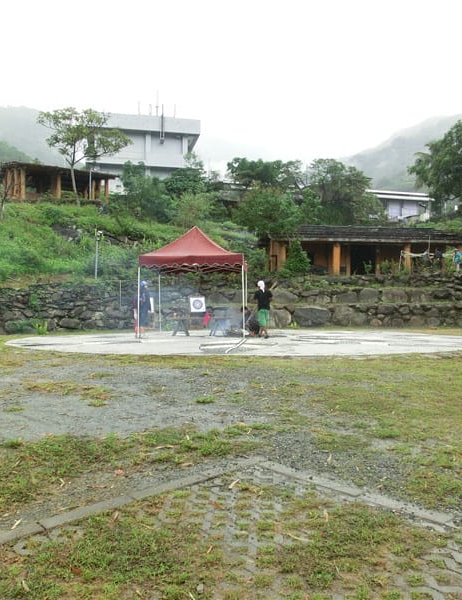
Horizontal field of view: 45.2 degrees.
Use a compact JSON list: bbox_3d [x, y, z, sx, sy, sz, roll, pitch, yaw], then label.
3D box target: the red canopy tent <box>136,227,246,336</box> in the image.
[{"bbox_3d":[-1.030,-0.590,17.350,3.050,3.400,3.050,-1,1,4],"label":"red canopy tent"}]

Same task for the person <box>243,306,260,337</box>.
[{"bbox_3d":[0.620,0.610,16.300,0.700,0.880,0.520,-1,1,-18],"label":"person"}]

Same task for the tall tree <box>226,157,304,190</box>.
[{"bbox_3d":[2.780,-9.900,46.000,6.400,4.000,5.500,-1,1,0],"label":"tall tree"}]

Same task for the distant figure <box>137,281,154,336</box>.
[{"bbox_3d":[-2.570,0.300,16.600,0.420,1.720,0.500,0,1,30],"label":"distant figure"}]

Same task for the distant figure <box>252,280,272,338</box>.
[{"bbox_3d":[0.880,0.270,15.750,0.520,1.640,0.360,-1,1,-6],"label":"distant figure"}]

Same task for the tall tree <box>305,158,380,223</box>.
[{"bbox_3d":[8.640,-8.400,43.000,5.800,5.200,5.300,-1,1,0],"label":"tall tree"}]

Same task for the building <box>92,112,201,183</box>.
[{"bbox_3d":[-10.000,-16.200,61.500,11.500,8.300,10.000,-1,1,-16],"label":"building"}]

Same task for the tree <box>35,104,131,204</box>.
[{"bbox_3d":[-10.500,-10.300,39.500,6.400,6.900,6.000,-1,1,0],"label":"tree"}]

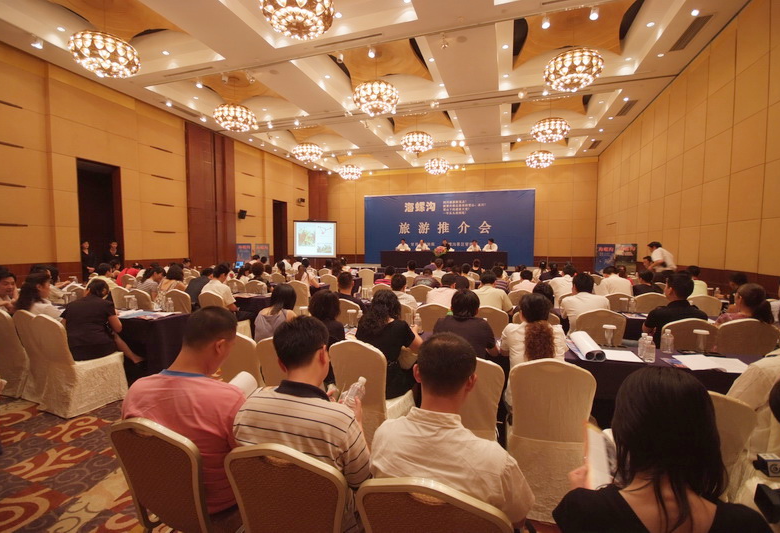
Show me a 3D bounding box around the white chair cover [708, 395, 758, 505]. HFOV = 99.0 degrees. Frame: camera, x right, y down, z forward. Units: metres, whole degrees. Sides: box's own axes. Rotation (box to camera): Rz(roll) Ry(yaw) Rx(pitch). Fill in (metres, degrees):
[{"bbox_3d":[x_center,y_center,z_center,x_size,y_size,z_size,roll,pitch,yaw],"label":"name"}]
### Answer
[{"bbox_3d":[1.374,0.991,1.726,0.455,0.933,0.540,1,3,6],"label":"white chair cover"}]

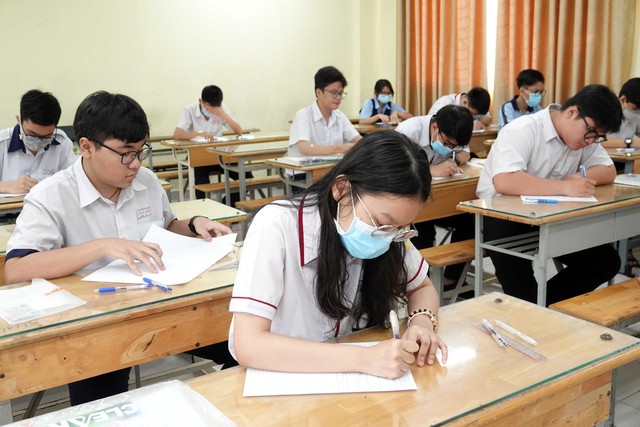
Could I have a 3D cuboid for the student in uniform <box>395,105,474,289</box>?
[{"bbox_3d":[0.677,-0.084,3.808,0.560,1.100,0.640,-9,14,-31],"label":"student in uniform"}]

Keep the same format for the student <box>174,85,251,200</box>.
[{"bbox_3d":[-1.012,-0.575,6.130,0.620,1.230,0.620,-9,14,-31],"label":"student"}]

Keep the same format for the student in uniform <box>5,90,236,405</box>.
[{"bbox_3d":[-0.626,0.245,2.089,0.660,1.250,0.600,-9,14,-31],"label":"student in uniform"}]

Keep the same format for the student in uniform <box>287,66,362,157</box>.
[{"bbox_3d":[0.071,-0.323,4.491,0.540,1.330,0.620,-9,14,-31],"label":"student in uniform"}]

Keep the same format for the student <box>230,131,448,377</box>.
[{"bbox_3d":[0.007,0.393,1.491,0.540,1.160,0.600,-9,14,-31],"label":"student"}]

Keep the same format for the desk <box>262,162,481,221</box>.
[{"bbox_3d":[0.307,-0.011,4.365,1.200,0.755,0.440,-9,14,-31],"label":"desk"}]

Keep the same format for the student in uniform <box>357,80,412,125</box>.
[{"bbox_3d":[0.724,-0.805,6.977,0.570,1.210,0.620,-9,14,-31],"label":"student in uniform"}]

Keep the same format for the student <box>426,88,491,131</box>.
[{"bbox_3d":[1.321,-0.613,6.152,0.580,1.130,0.650,-9,14,-31],"label":"student"}]

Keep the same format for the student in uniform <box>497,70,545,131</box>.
[{"bbox_3d":[1.577,-0.475,5.106,0.520,1.270,0.600,-9,14,-31],"label":"student in uniform"}]

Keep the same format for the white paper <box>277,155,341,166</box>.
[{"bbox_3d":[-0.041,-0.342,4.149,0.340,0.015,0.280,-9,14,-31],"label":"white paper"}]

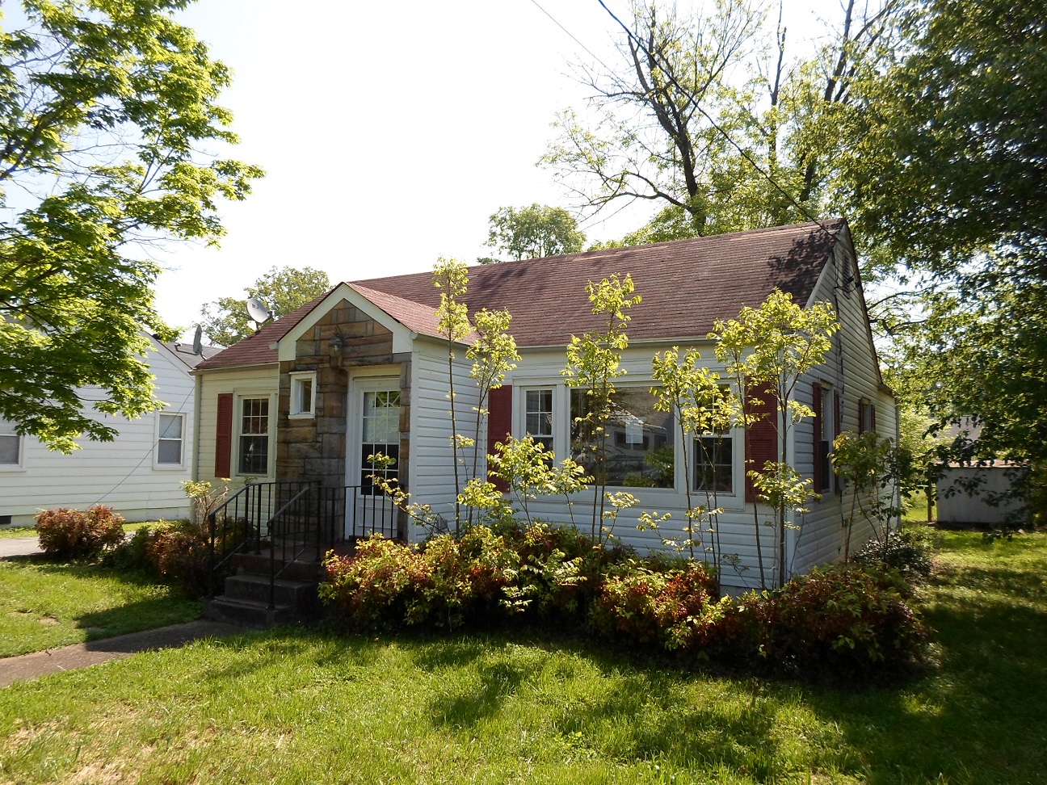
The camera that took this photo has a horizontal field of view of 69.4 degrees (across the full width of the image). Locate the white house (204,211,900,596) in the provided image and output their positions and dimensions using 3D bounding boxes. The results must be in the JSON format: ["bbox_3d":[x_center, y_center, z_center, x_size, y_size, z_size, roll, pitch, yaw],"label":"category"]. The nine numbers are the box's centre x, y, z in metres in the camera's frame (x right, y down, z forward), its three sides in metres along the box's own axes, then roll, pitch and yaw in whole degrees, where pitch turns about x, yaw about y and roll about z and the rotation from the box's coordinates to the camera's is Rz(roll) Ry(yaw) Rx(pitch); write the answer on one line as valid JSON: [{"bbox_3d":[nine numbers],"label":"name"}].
[{"bbox_3d":[0.670,0.242,14.752,10.922,5.315,11.782,-2,-5,32],"label":"white house"}]

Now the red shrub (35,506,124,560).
[{"bbox_3d":[-7.160,2.263,12.200,1.320,0.850,1.150,4,-5,-30],"label":"red shrub"}]

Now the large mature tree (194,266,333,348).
[{"bbox_3d":[-13.811,-1.051,39.847,7.092,11.407,6.886,3,-5,-19],"label":"large mature tree"}]

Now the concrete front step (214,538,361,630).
[{"bbox_3d":[-2.377,2.088,8.457,1.275,0.592,2.013,-2,-5,32],"label":"concrete front step"}]

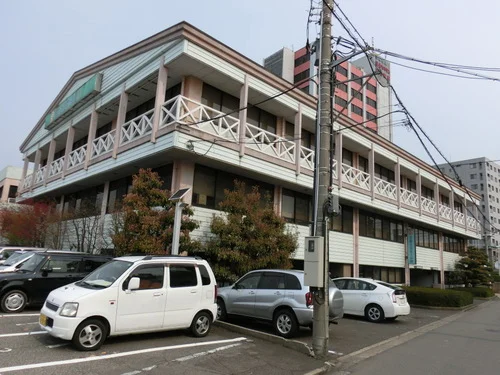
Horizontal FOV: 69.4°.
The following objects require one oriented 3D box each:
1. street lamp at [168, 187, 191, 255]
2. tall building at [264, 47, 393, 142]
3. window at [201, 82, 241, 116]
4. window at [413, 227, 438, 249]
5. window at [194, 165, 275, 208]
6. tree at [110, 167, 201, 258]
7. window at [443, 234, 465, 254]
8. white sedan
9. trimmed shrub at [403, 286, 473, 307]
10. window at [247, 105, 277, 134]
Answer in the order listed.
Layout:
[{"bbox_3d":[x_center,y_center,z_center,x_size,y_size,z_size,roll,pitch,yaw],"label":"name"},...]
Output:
[{"bbox_3d":[-2.151,1.863,10.515,0.500,3.800,0.650,14,-17,-43],"label":"street lamp"},{"bbox_3d":[16.893,-6.971,74.069,30.700,50.000,11.500,13,-16,-39],"label":"tall building"},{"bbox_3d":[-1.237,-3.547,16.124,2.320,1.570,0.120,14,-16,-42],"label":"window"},{"bbox_3d":[14.587,4.249,30.131,6.210,1.660,0.150,14,-17,-43],"label":"window"},{"bbox_3d":[-0.548,0.346,15.681,4.740,1.700,0.150,14,-17,-43],"label":"window"},{"bbox_3d":[-3.381,1.625,12.597,3.000,4.900,3.000,14,-16,-42],"label":"tree"},{"bbox_3d":[19.937,5.624,35.239,6.440,1.660,0.150,14,-17,-43],"label":"window"},{"bbox_3d":[4.003,4.423,14.639,4.460,1.490,1.745,-8,-17,42],"label":"white sedan"},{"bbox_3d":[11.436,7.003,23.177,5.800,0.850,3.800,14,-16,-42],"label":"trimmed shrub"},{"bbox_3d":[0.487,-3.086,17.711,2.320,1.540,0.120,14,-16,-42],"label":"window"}]

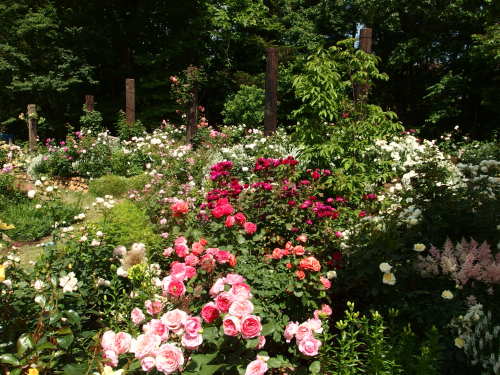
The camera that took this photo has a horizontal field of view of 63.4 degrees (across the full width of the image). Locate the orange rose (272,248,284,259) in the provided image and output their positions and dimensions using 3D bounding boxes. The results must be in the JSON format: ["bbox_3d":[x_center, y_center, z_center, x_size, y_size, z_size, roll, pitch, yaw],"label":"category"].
[{"bbox_3d":[0.176,0.408,2.500,0.072,0.054,0.069,2,10,4],"label":"orange rose"}]

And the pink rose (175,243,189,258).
[{"bbox_3d":[-0.381,0.350,2.250,0.078,0.083,0.070,-2,10,-10],"label":"pink rose"}]

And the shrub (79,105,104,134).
[{"bbox_3d":[-3.919,-1.657,10.000,0.640,0.780,0.620,0,8,0],"label":"shrub"}]

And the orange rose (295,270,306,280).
[{"bbox_3d":[0.293,0.511,2.350,0.068,0.051,0.065,2,10,8],"label":"orange rose"}]

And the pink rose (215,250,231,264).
[{"bbox_3d":[-0.150,0.381,2.200,0.087,0.071,0.070,-1,10,-4],"label":"pink rose"}]

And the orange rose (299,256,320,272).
[{"bbox_3d":[0.309,0.400,2.100,0.114,0.077,0.080,2,10,9],"label":"orange rose"}]

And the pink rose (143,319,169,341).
[{"bbox_3d":[-0.379,0.569,1.620,0.104,0.082,0.080,-7,12,-34],"label":"pink rose"}]

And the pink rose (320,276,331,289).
[{"bbox_3d":[0.423,0.529,2.250,0.060,0.070,0.060,-2,8,-17],"label":"pink rose"}]

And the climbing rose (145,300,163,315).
[{"bbox_3d":[-0.401,0.498,1.680,0.072,0.051,0.070,-1,10,-14],"label":"climbing rose"}]

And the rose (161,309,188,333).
[{"bbox_3d":[-0.299,0.526,1.600,0.107,0.083,0.103,-1,10,-11],"label":"rose"}]

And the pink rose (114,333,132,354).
[{"bbox_3d":[-0.483,0.598,1.550,0.070,0.084,0.068,-2,8,-11],"label":"pink rose"}]

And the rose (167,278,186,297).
[{"bbox_3d":[-0.350,0.485,1.950,0.085,0.085,0.075,-1,8,-9],"label":"rose"}]

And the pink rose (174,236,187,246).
[{"bbox_3d":[-0.400,0.317,2.330,0.069,0.062,0.065,-2,10,-10],"label":"pink rose"}]

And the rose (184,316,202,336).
[{"bbox_3d":[-0.231,0.567,1.650,0.073,0.076,0.070,-3,11,-18],"label":"rose"}]

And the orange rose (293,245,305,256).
[{"bbox_3d":[0.300,0.385,2.450,0.070,0.068,0.065,-1,8,-6],"label":"orange rose"}]

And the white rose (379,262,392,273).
[{"bbox_3d":[0.790,0.465,2.350,0.075,0.060,0.070,2,8,11],"label":"white rose"}]

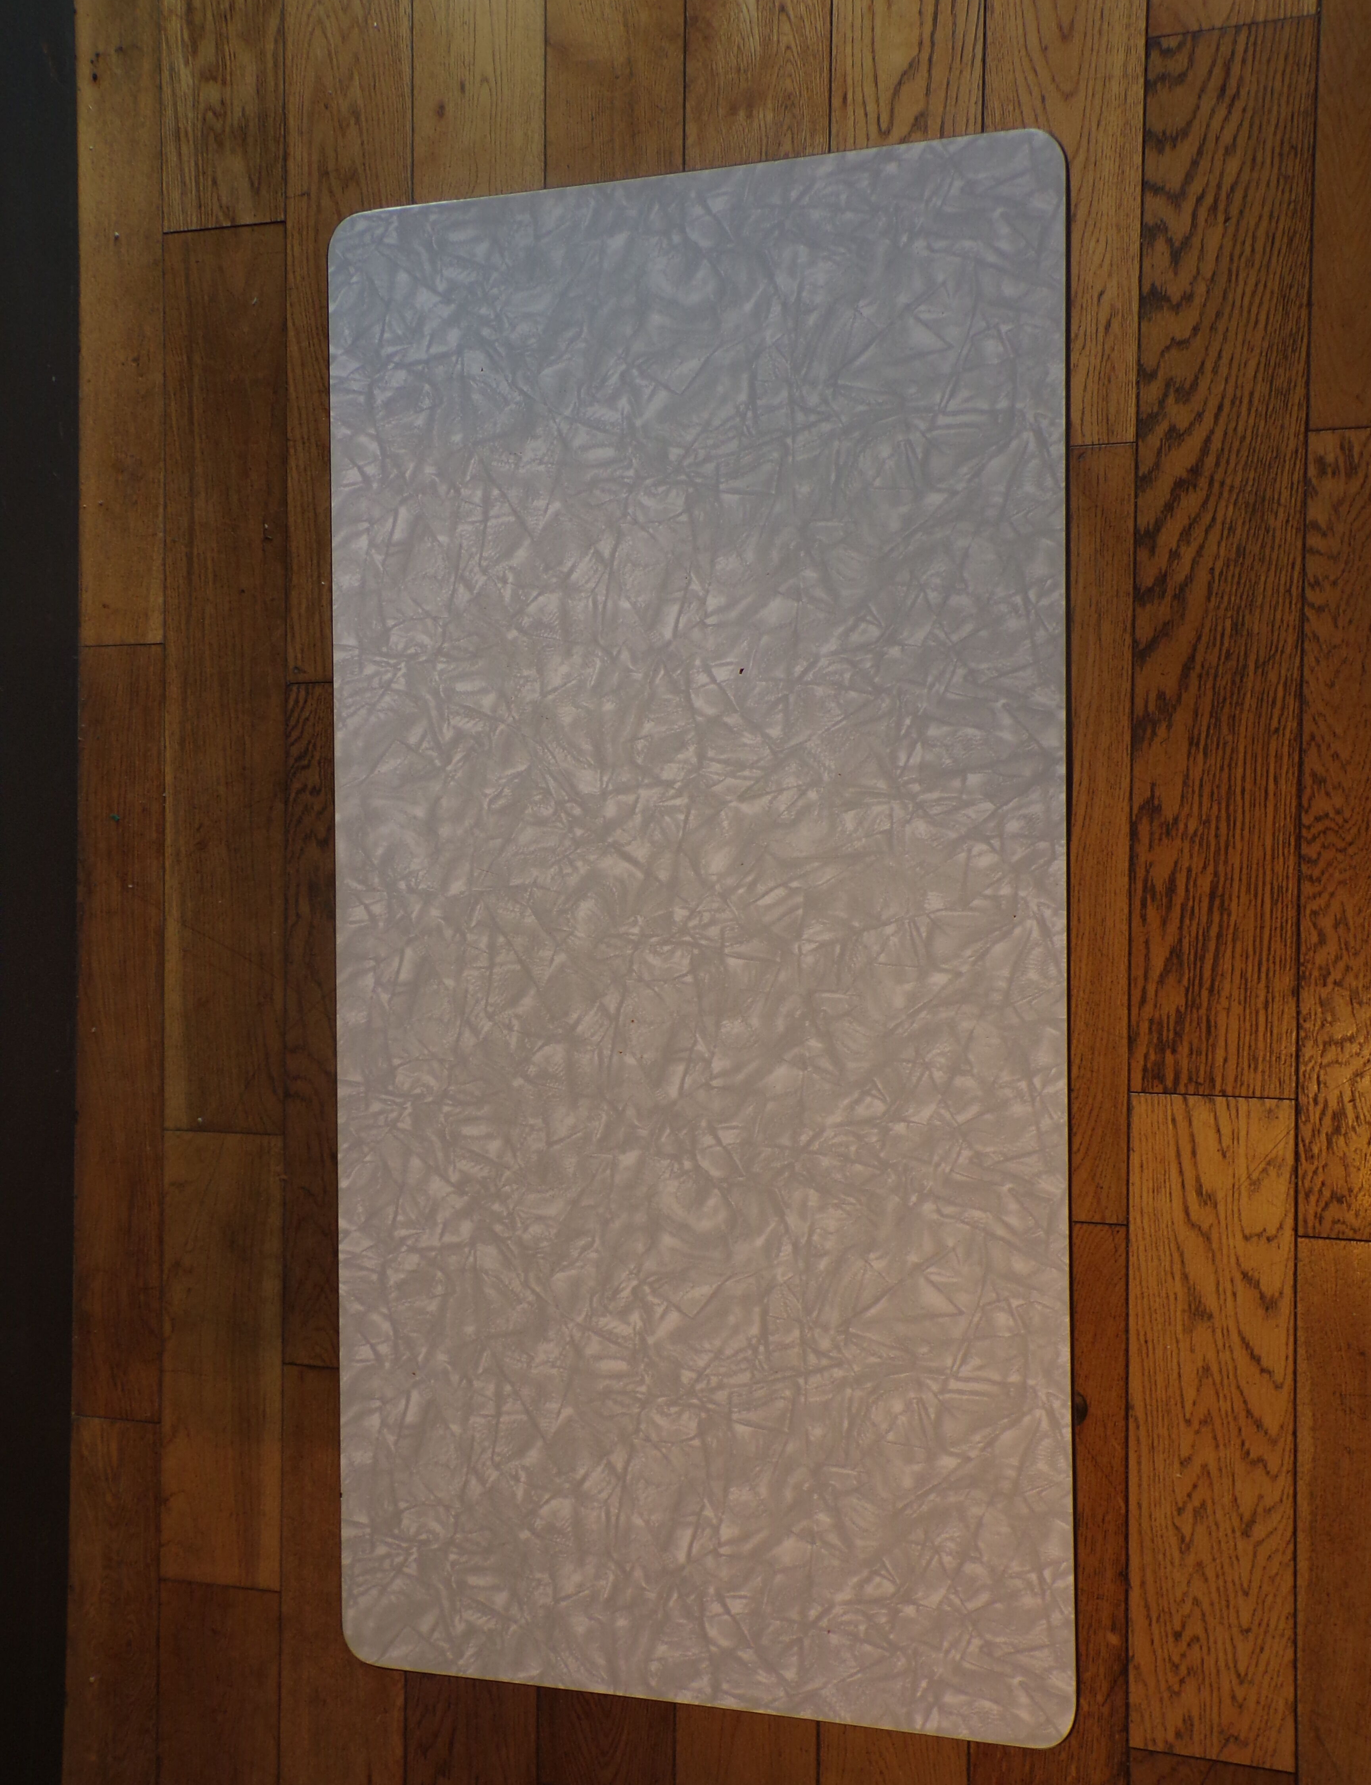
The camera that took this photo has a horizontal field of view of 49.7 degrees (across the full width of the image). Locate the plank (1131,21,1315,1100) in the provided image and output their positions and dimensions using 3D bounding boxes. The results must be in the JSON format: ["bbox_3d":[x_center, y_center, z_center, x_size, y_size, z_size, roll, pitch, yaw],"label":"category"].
[{"bbox_3d":[0.412,-0.251,1.138,0.122,0.020,0.814,1,91,13],"label":"plank"}]

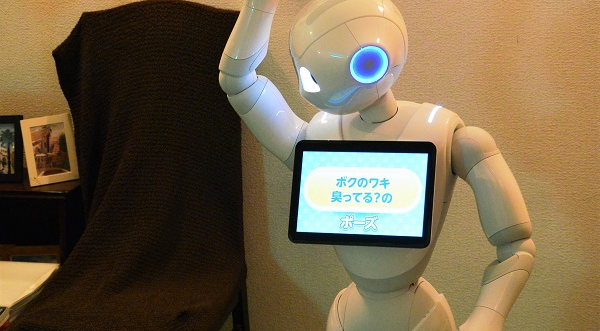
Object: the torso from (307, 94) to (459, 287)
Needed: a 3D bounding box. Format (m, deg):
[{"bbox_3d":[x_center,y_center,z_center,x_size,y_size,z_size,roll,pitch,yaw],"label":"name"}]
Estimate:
[{"bbox_3d":[0.146,0.052,2.325,0.260,0.310,0.180,1,9,22],"label":"torso"}]

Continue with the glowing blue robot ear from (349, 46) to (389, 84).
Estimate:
[{"bbox_3d":[0.114,-0.168,2.245,0.067,0.067,0.015,-5,17,-18],"label":"glowing blue robot ear"}]

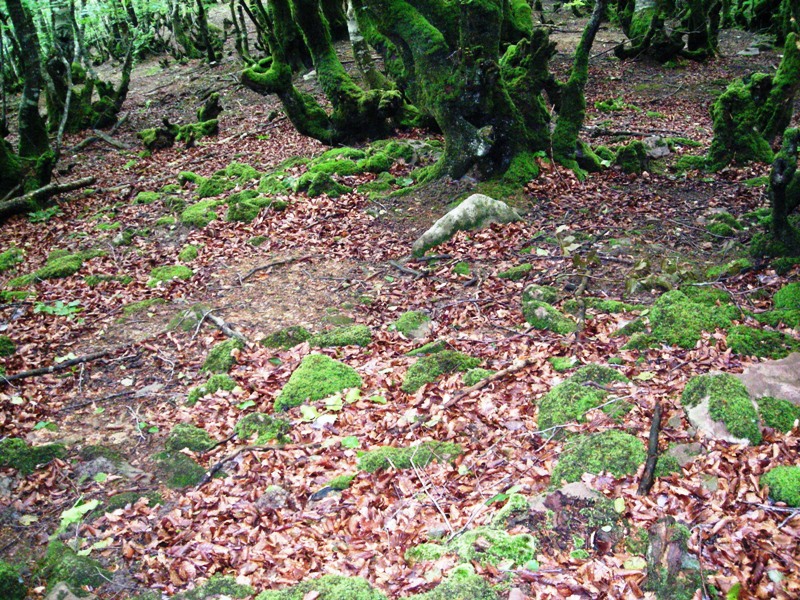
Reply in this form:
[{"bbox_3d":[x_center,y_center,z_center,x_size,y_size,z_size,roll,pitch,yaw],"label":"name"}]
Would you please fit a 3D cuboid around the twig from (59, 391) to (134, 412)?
[{"bbox_3d":[-1.208,0.401,3.504,0.306,0.018,0.017,-13,23,-33],"label":"twig"}]

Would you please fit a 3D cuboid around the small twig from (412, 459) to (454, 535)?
[{"bbox_3d":[0.096,0.629,2.841,0.017,0.015,0.458,-5,19,-14],"label":"small twig"}]

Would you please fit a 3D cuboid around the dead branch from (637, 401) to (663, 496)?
[{"bbox_3d":[0.908,0.514,3.152,0.032,0.032,0.743,7,20,18],"label":"dead branch"}]

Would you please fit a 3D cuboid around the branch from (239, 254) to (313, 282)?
[{"bbox_3d":[-0.758,-0.204,5.261,0.087,0.030,0.656,12,22,32],"label":"branch"}]

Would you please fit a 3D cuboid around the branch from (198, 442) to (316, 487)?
[{"bbox_3d":[-0.521,0.547,3.059,0.460,0.030,0.142,-14,23,-36],"label":"branch"}]

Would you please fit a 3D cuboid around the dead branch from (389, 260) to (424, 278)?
[{"bbox_3d":[0.021,-0.184,5.214,0.039,0.022,0.366,-11,22,-30],"label":"dead branch"}]

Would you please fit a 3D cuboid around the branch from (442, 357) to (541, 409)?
[{"bbox_3d":[0.379,0.337,3.668,0.053,0.035,0.659,17,25,40],"label":"branch"}]

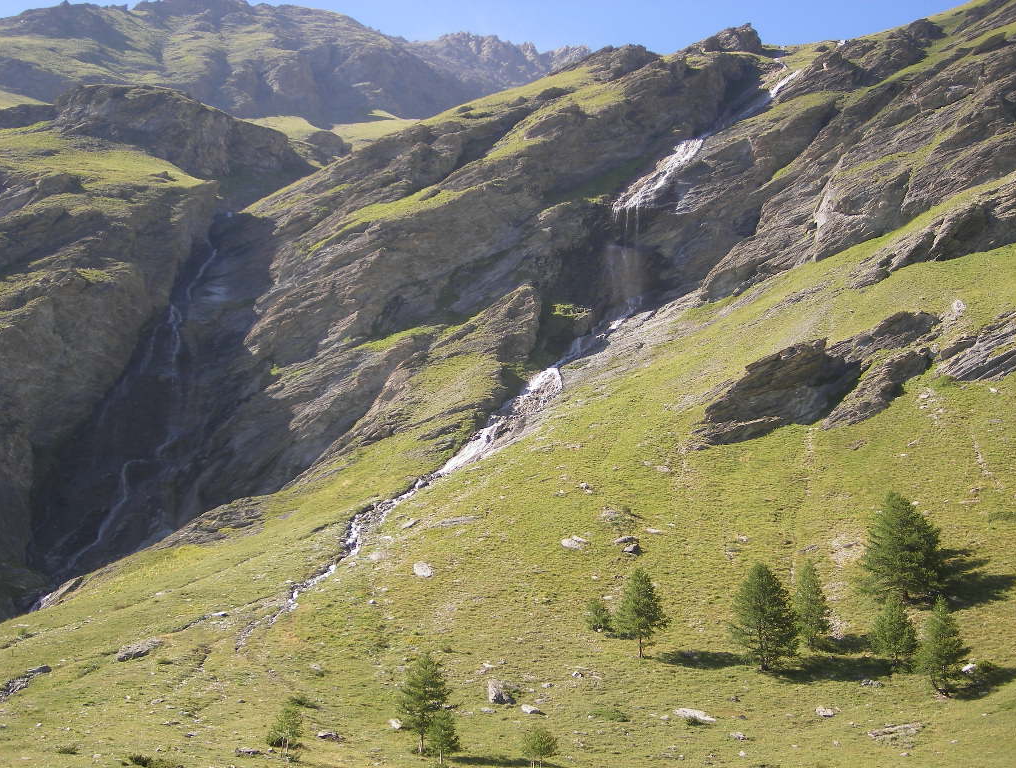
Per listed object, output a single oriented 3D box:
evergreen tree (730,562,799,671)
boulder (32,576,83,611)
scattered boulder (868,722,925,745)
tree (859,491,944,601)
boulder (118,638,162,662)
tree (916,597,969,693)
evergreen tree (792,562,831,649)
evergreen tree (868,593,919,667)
[{"bbox_3d":[17.520,15.910,99.000,4.510,7.440,4.510,0,-6,0],"label":"evergreen tree"},{"bbox_3d":[-44.035,20.524,142.000,4.700,3.100,3.500,0,-9,0],"label":"boulder"},{"bbox_3d":[26.266,23.630,98.000,3.790,1.340,2.300,0,-9,0],"label":"scattered boulder"},{"bbox_3d":[34.477,14.238,127.000,6.970,9.810,6.970,0,-9,0],"label":"tree"},{"bbox_3d":[-28.980,20.960,114.000,3.620,1.660,2.350,0,-6,0],"label":"boulder"},{"bbox_3d":[32.973,19.807,110.000,3.830,7.360,3.830,0,-9,0],"label":"tree"},{"bbox_3d":[21.850,15.890,104.000,2.640,6.460,2.640,0,-6,0],"label":"evergreen tree"},{"bbox_3d":[26.330,17.010,99.000,3.310,5.260,3.310,0,-6,0],"label":"evergreen tree"}]

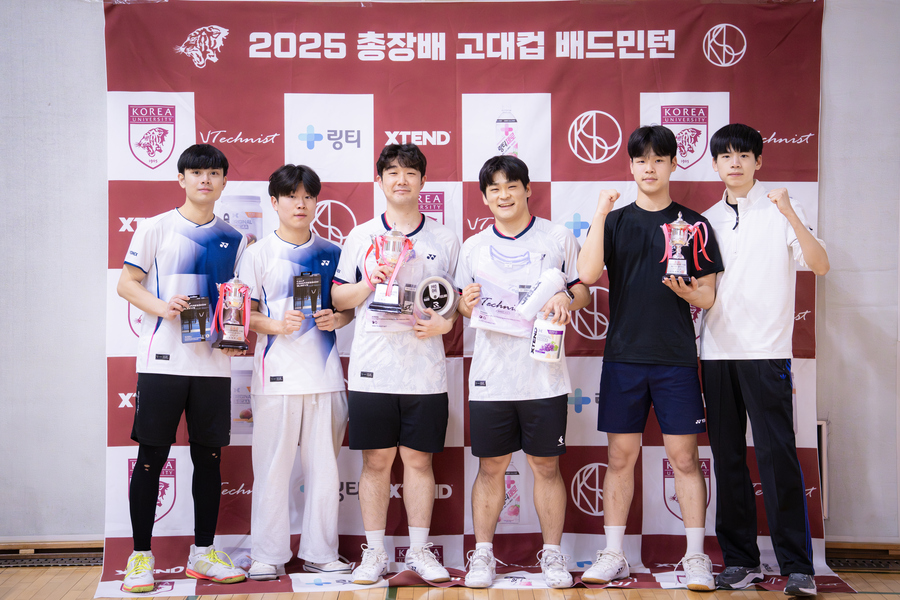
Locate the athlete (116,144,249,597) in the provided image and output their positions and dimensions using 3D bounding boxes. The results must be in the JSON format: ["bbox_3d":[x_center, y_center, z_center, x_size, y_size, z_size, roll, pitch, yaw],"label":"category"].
[{"bbox_3d":[-1.081,0.260,8.049,0.525,1.771,0.416,0,2,-16],"label":"athlete"}]

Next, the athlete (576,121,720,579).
[{"bbox_3d":[0.794,0.217,8.039,0.594,1.845,0.446,0,2,6],"label":"athlete"}]

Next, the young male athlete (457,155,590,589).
[{"bbox_3d":[0.298,0.279,8.098,0.544,1.737,0.416,0,2,5],"label":"young male athlete"}]

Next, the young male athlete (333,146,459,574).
[{"bbox_3d":[-0.222,0.249,8.158,0.535,1.766,0.416,0,2,-6],"label":"young male athlete"}]

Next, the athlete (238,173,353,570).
[{"bbox_3d":[-0.631,0.286,8.168,0.465,1.679,0.416,0,2,-15],"label":"athlete"}]

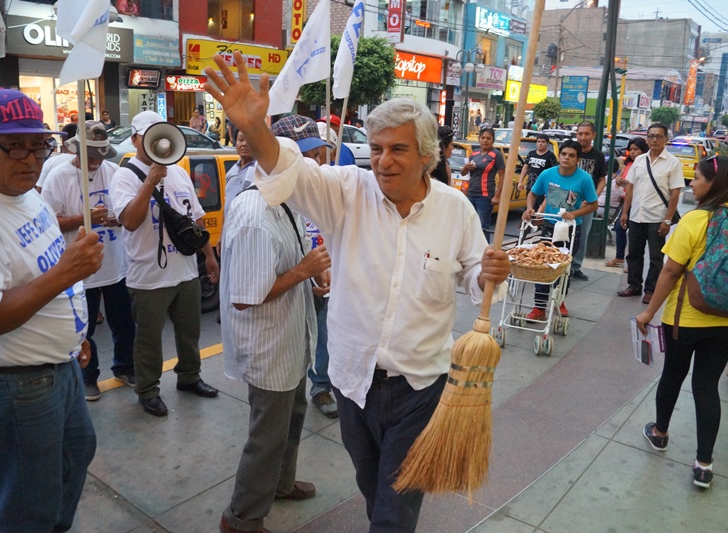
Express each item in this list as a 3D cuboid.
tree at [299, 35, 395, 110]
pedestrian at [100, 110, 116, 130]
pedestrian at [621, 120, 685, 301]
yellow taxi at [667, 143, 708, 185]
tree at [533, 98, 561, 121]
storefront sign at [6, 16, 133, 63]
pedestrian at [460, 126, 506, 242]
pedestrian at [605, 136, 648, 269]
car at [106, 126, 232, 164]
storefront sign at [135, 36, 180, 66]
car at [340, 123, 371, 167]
[{"bbox_3d":[-0.559,-5.466,20.255,3.100,4.350,3.100,1,14,0],"label":"tree"},{"bbox_3d":[-6.714,-3.306,15.898,0.460,1.580,0.300,-8,16,-34],"label":"pedestrian"},{"bbox_3d":[2.921,-0.539,5.957,0.550,1.680,0.360,13,18,39],"label":"pedestrian"},{"bbox_3d":[11.867,-3.884,22.437,1.660,1.460,4.200,11,16,34],"label":"yellow taxi"},{"bbox_3d":[9.128,-6.827,30.000,1.550,3.200,1.550,2,13,0],"label":"tree"},{"bbox_3d":[-7.655,-5.929,15.783,0.200,0.960,3.309,12,17,38],"label":"storefront sign"},{"bbox_3d":[1.411,-0.817,7.149,0.480,1.580,0.340,6,14,17],"label":"pedestrian"},{"bbox_3d":[3.173,-0.742,7.136,0.420,1.560,0.500,-8,16,-36],"label":"pedestrian"},{"bbox_3d":[-4.652,-2.463,13.589,1.700,1.430,4.350,12,17,38],"label":"car"},{"bbox_3d":[-5.577,-5.834,16.200,1.200,0.760,0.150,-5,15,-29],"label":"storefront sign"},{"bbox_3d":[-1.130,-3.470,17.713,1.680,1.420,4.300,12,17,38],"label":"car"}]

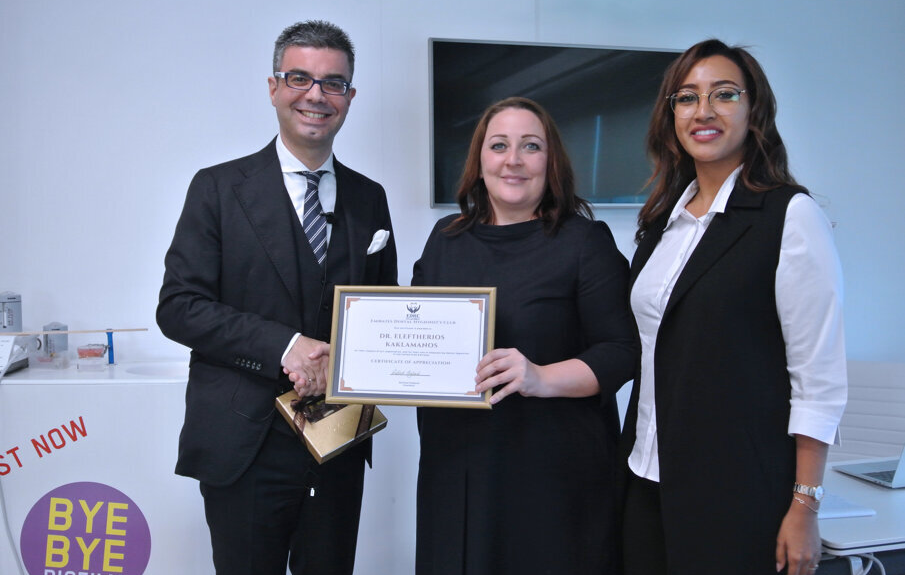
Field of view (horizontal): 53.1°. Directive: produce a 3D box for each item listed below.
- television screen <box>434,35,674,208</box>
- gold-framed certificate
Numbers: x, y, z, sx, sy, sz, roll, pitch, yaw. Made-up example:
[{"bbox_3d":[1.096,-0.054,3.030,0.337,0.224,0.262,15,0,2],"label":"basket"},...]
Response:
[{"bbox_3d":[0.458,-0.639,3.633,1.122,0.649,0.060,-1,3,-14],"label":"television screen"},{"bbox_3d":[-0.075,0.110,1.694,0.311,0.226,0.018,1,-13,9],"label":"gold-framed certificate"}]

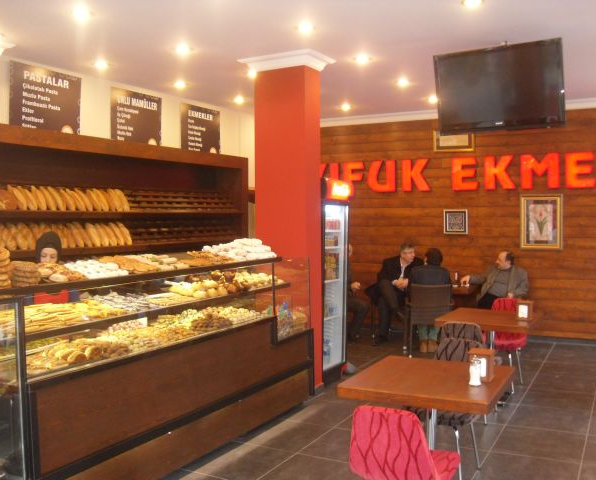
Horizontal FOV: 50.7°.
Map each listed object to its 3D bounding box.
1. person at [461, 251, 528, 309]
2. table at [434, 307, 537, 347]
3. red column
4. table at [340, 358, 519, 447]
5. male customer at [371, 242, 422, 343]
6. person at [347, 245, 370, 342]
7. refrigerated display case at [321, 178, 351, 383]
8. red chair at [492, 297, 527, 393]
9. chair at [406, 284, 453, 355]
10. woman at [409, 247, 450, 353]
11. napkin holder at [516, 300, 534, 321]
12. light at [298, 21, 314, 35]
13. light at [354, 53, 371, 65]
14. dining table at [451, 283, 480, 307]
[{"bbox_3d":[2.492,0.752,7.890,0.820,1.220,0.620,-2,2,-28],"label":"person"},{"bbox_3d":[1.755,1.083,5.791,0.790,0.750,0.820,0,2,28],"label":"table"},{"bbox_3d":[-0.078,-0.067,6.007,0.530,3.060,0.340,0,2,28],"label":"red column"},{"bbox_3d":[0.757,1.147,3.571,0.780,0.750,0.830,0,2,28],"label":"table"},{"bbox_3d":[1.322,0.699,8.307,0.600,1.320,0.800,-2,3,-38],"label":"male customer"},{"bbox_3d":[0.612,0.737,8.772,0.740,1.290,0.520,0,2,28],"label":"person"},{"bbox_3d":[0.114,0.410,6.522,0.660,2.060,0.650,1,2,28],"label":"refrigerated display case"},{"bbox_3d":[2.032,1.026,6.186,0.440,0.840,0.530,0,2,28],"label":"red chair"},{"bbox_3d":[1.641,0.966,7.823,0.570,0.880,0.580,0,2,9],"label":"chair"},{"bbox_3d":[1.649,0.752,7.968,0.500,1.290,0.740,0,2,9],"label":"woman"},{"bbox_3d":[2.015,0.626,5.565,0.130,0.165,0.115,1,2,28],"label":"napkin holder"},{"bbox_3d":[0.070,-1.665,4.912,0.120,0.040,0.120,1,2,28],"label":"light"},{"bbox_3d":[0.610,-1.710,5.927,0.120,0.040,0.120,1,2,28],"label":"light"},{"bbox_3d":[1.915,0.985,8.128,0.800,0.750,0.800,1,2,28],"label":"dining table"}]

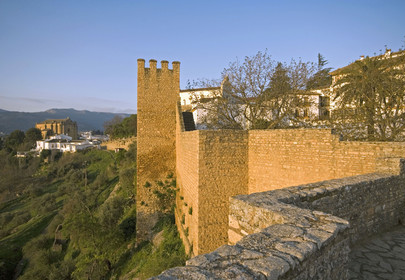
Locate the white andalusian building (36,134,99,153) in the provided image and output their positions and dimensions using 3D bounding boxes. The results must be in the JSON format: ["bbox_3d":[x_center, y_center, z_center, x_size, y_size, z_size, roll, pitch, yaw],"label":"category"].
[{"bbox_3d":[-89.462,2.145,172.000,33.189,11.153,15.931,1,0,3],"label":"white andalusian building"}]

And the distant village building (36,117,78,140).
[{"bbox_3d":[-121.622,-8.362,215.000,29.410,18.728,13.679,1,0,13],"label":"distant village building"}]

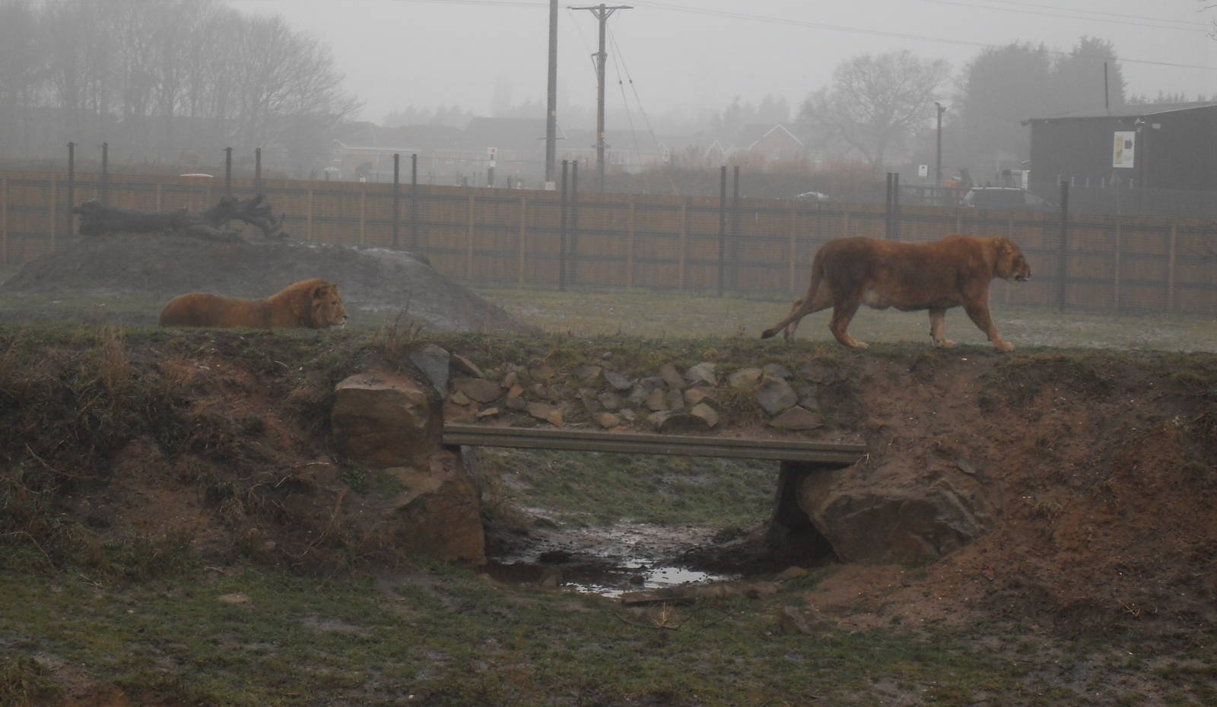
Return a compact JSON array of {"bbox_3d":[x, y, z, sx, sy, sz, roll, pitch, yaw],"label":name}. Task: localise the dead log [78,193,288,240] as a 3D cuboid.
[{"bbox_3d":[-6.585,-2.083,60.000,3.300,0.720,0.900,1,3,0],"label":"dead log"}]

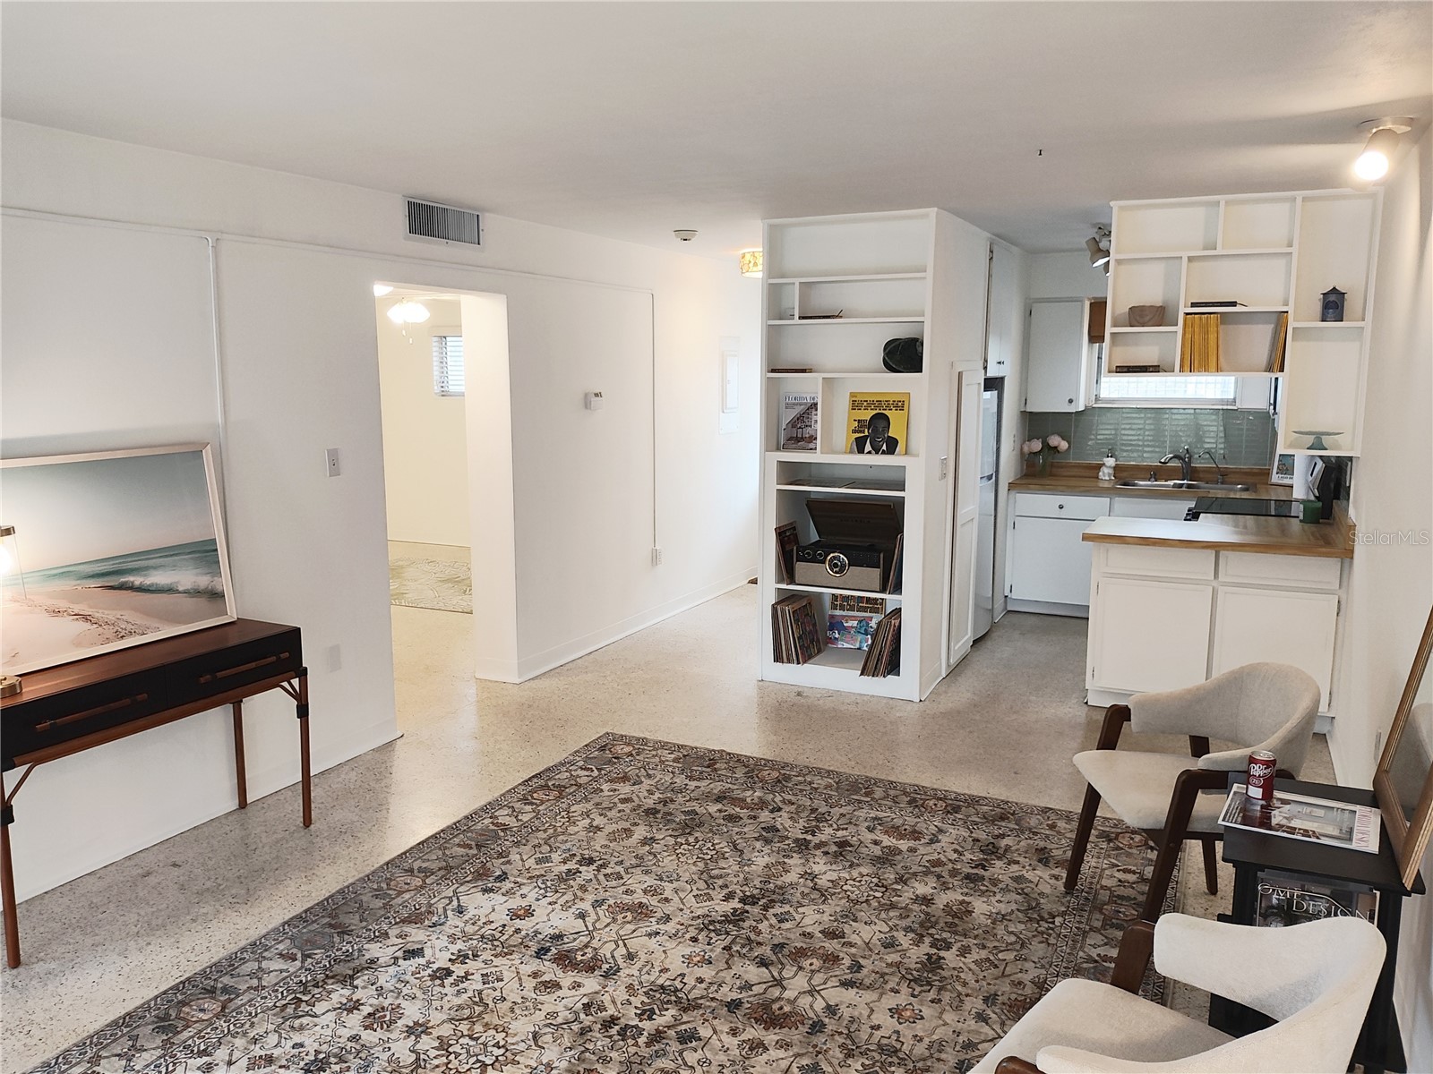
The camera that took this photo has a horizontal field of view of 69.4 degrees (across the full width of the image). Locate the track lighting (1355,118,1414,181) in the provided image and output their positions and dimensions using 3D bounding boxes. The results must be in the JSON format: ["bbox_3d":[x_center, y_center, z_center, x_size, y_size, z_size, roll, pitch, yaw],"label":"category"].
[{"bbox_3d":[2.087,-1.208,3.242,0.155,0.175,0.160,8,12,40],"label":"track lighting"}]

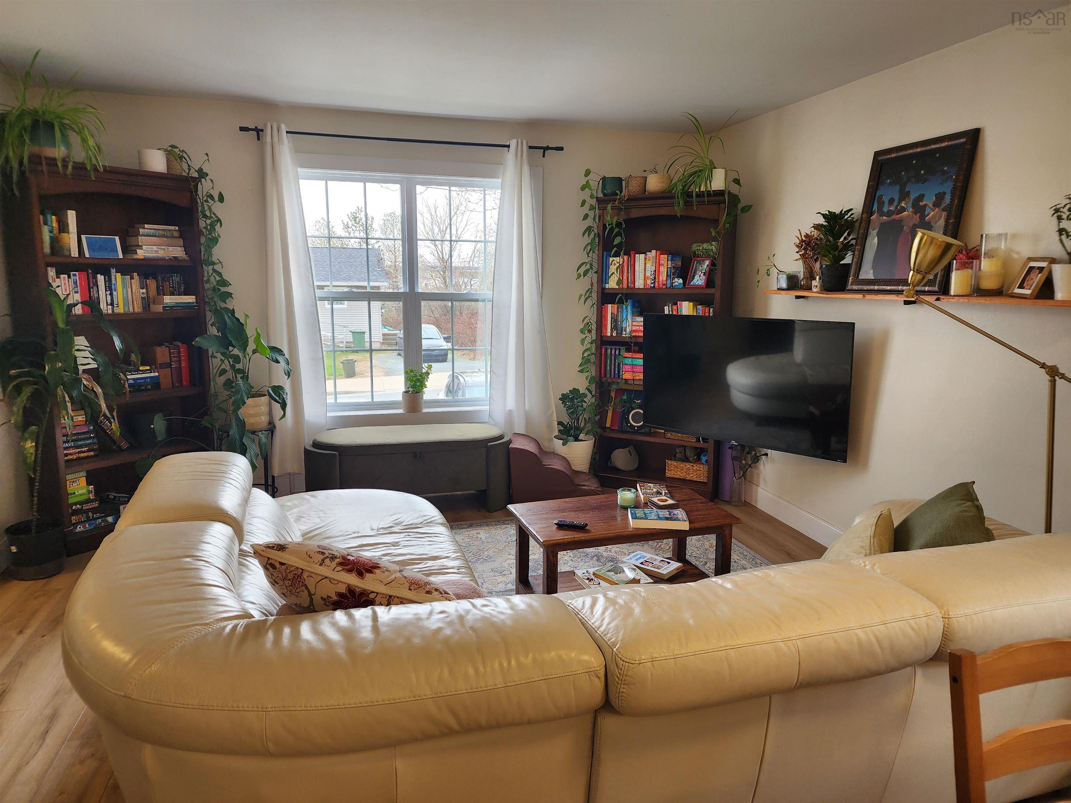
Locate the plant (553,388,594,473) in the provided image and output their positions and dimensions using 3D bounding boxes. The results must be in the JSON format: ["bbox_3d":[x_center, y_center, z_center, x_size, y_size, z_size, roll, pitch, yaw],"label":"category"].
[{"bbox_3d":[0.268,0.243,4.975,0.300,0.690,0.300,1,10,0],"label":"plant"}]

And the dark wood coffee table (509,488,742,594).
[{"bbox_3d":[0.377,0.701,3.113,0.895,0.450,0.485,-2,11,-16],"label":"dark wood coffee table"}]

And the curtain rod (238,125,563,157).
[{"bbox_3d":[-0.782,-1.640,4.474,2.000,0.080,0.090,-2,10,-14],"label":"curtain rod"}]

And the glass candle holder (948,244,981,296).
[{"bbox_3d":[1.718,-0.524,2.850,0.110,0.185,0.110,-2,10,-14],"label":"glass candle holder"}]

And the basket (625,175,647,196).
[{"bbox_3d":[0.659,-1.403,4.656,0.135,0.134,0.135,1,10,0],"label":"basket"}]

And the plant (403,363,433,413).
[{"bbox_3d":[-0.803,-0.091,4.863,0.200,0.335,0.190,-2,10,-14],"label":"plant"}]

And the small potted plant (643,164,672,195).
[{"bbox_3d":[0.783,-1.421,4.586,0.170,0.197,0.165,6,11,27],"label":"small potted plant"}]

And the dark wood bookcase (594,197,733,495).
[{"bbox_3d":[0.856,-0.364,4.795,0.850,1.970,0.330,6,11,26],"label":"dark wood bookcase"}]

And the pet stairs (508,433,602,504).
[{"bbox_3d":[0.150,0.444,4.674,0.610,0.395,0.380,1,10,1],"label":"pet stairs"}]

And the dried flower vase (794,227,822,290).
[{"bbox_3d":[1.459,-0.761,3.812,0.160,0.324,0.160,-2,10,-15],"label":"dried flower vase"}]

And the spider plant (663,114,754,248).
[{"bbox_3d":[1.081,-1.361,4.444,0.520,0.810,0.440,5,11,23],"label":"spider plant"}]

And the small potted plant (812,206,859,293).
[{"bbox_3d":[1.505,-0.766,3.603,0.205,0.404,0.210,-2,10,-15],"label":"small potted plant"}]

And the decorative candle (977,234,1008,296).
[{"bbox_3d":[1.756,-0.526,2.747,0.096,0.237,0.096,-2,10,-15],"label":"decorative candle"}]

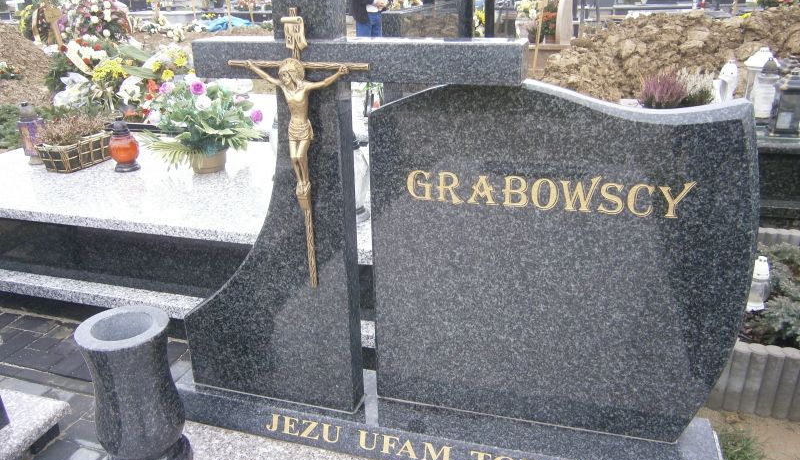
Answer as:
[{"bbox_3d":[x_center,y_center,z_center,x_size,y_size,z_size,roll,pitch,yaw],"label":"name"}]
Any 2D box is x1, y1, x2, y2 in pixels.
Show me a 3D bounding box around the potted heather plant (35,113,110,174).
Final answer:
[{"bbox_3d":[-1.602,-0.442,2.986,0.190,0.240,0.330,6,24,16],"label":"potted heather plant"}]

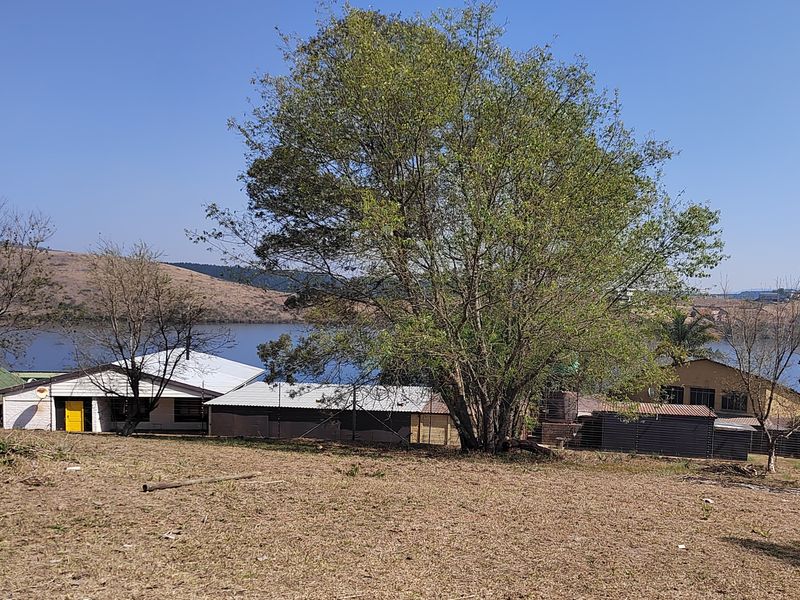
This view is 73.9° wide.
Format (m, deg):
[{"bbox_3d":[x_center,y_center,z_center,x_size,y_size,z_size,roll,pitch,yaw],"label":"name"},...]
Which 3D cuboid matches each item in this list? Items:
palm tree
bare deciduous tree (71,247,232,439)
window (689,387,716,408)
[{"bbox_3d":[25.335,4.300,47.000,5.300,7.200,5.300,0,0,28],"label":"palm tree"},{"bbox_3d":[-10.105,1.572,21.700,5.800,7.800,5.600,0,0,-25],"label":"bare deciduous tree"},{"bbox_3d":[20.138,6.532,35.500,1.480,1.380,0.150,0,0,33],"label":"window"}]

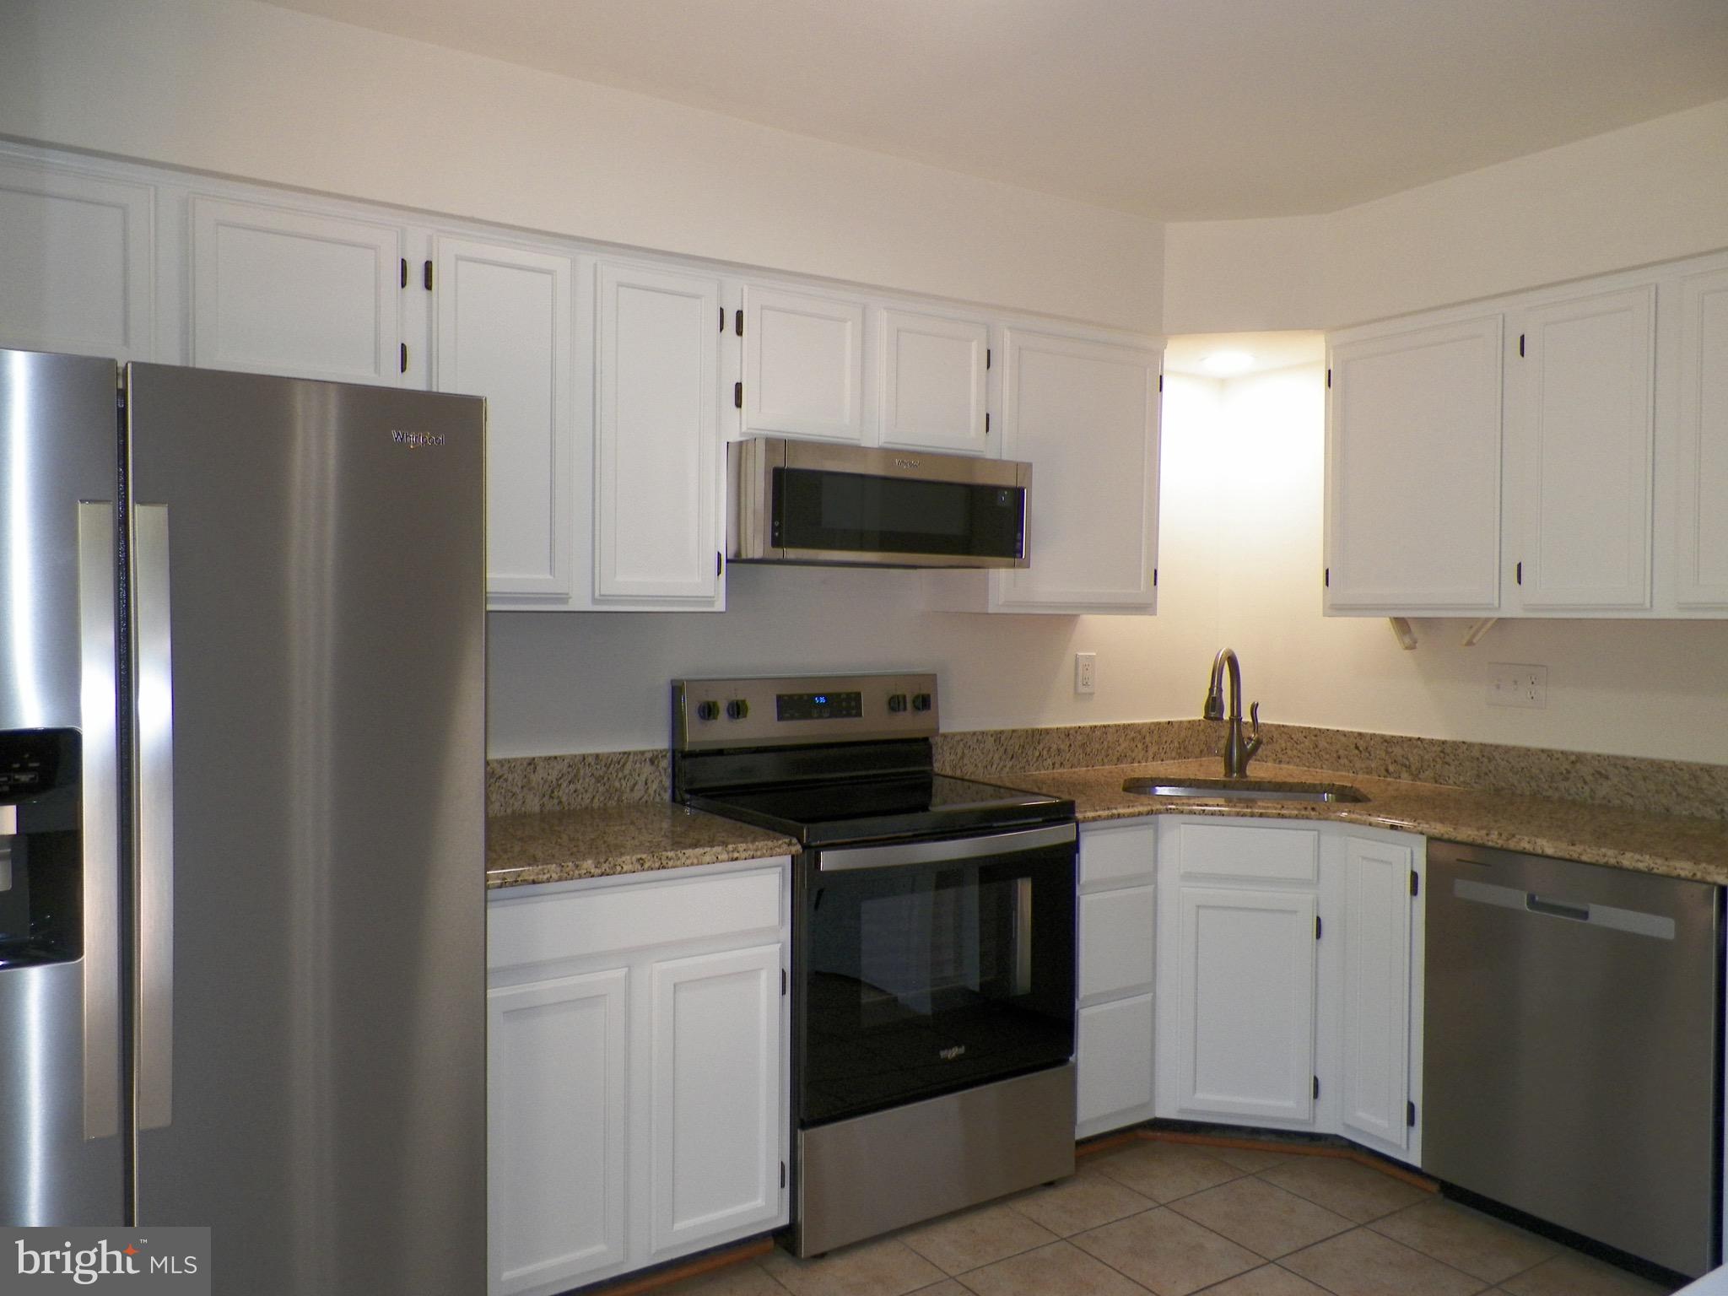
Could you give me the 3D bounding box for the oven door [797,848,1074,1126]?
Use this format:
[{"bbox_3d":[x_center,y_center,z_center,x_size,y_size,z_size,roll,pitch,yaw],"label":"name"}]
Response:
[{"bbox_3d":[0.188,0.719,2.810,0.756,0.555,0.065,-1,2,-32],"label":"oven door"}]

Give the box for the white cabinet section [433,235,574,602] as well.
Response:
[{"bbox_3d":[-0.825,-0.468,2.711,0.290,0.731,0.320,-1,2,-32],"label":"white cabinet section"}]

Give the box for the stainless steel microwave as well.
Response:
[{"bbox_3d":[-0.026,-0.333,3.098,0.755,0.257,0.466,-1,2,-33],"label":"stainless steel microwave"}]

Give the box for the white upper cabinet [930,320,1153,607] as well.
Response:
[{"bbox_3d":[0.513,-0.470,3.525,0.612,0.754,0.320,-1,2,-33],"label":"white upper cabinet"}]

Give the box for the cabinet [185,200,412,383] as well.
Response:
[{"bbox_3d":[-1.137,-0.650,2.463,0.370,0.337,0.320,-1,2,-33],"label":"cabinet"}]

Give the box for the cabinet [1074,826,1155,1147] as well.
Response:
[{"bbox_3d":[0.466,0.807,3.353,0.281,0.780,0.625,-1,2,-33],"label":"cabinet"}]

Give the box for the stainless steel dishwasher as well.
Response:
[{"bbox_3d":[1.712,0.851,2.800,0.599,0.810,0.602,-1,2,-33],"label":"stainless steel dishwasher"}]

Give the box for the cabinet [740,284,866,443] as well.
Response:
[{"bbox_3d":[-0.224,-0.659,3.047,0.330,0.337,0.320,-1,2,-33],"label":"cabinet"}]

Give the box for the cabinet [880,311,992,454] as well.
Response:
[{"bbox_3d":[0.093,-0.662,3.251,0.336,0.337,0.320,-1,2,-33],"label":"cabinet"}]

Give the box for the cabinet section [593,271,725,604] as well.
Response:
[{"bbox_3d":[-0.534,-0.468,2.895,0.302,0.736,0.320,-1,2,-32],"label":"cabinet section"}]

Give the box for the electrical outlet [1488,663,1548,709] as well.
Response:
[{"bbox_3d":[1.749,0.102,3.345,0.008,0.114,0.162,-1,2,-33],"label":"electrical outlet"}]

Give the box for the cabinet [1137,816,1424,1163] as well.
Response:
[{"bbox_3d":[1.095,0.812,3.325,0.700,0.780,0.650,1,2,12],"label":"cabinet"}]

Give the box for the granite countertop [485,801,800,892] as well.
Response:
[{"bbox_3d":[-0.589,0.408,2.652,0.700,0.039,0.648,-1,2,-33],"label":"granite countertop"}]

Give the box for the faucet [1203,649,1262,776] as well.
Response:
[{"bbox_3d":[1.056,0.186,3.552,0.120,0.385,0.260,1,2,30],"label":"faucet"}]

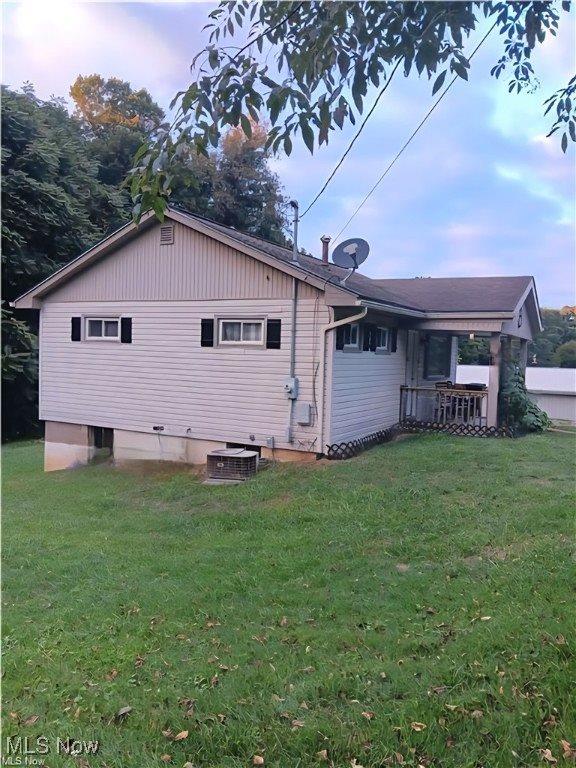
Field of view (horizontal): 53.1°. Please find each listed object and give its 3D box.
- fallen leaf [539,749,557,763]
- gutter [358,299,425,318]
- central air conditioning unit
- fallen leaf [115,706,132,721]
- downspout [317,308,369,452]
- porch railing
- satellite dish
[{"bbox_3d":[0.972,1.391,2.159,0.065,0.030,0.055,2,4,0],"label":"fallen leaf"},{"bbox_3d":[2.099,-1.386,10.904,0.120,0.120,3.700,4,4,28],"label":"gutter"},{"bbox_3d":[-0.987,1.457,10.310,0.720,0.430,0.660,2,4,13],"label":"central air conditioning unit"},{"bbox_3d":[-0.711,1.424,2.493,0.075,0.030,0.060,2,4,0],"label":"fallen leaf"},{"bbox_3d":[0.942,-0.037,9.709,0.850,2.550,0.100,4,4,28],"label":"downspout"},{"bbox_3d":[3.483,0.533,12.981,1.930,0.820,0.090,4,4,28],"label":"porch railing"},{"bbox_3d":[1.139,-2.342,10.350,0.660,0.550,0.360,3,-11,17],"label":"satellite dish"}]

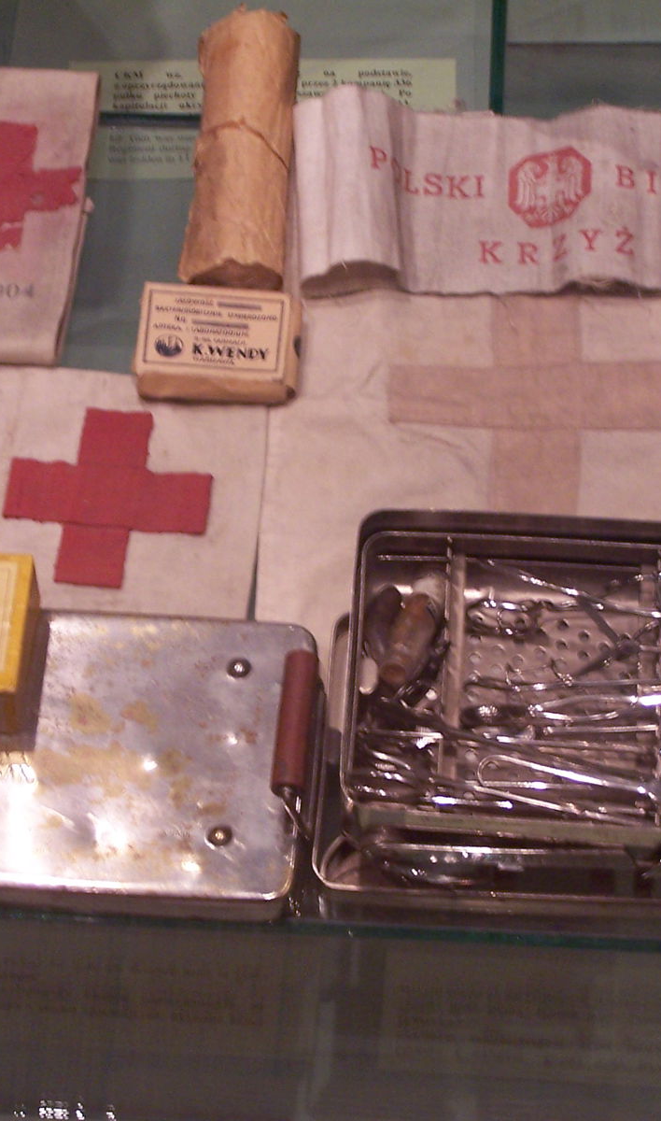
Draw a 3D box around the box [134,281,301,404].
[{"bbox_3d":[-0.048,-0.092,1.375,0.065,0.018,0.048,3,57,3],"label":"box"}]

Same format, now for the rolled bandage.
[{"bbox_3d":[-0.039,-0.175,1.416,0.044,0.044,0.143,2,57,2],"label":"rolled bandage"}]

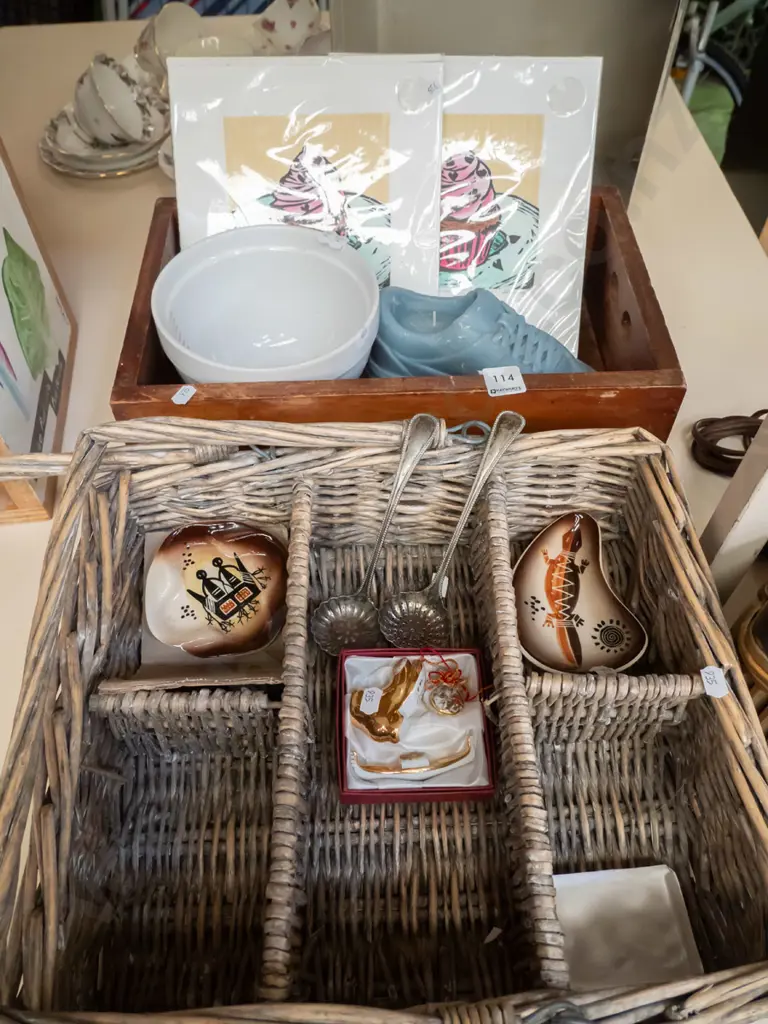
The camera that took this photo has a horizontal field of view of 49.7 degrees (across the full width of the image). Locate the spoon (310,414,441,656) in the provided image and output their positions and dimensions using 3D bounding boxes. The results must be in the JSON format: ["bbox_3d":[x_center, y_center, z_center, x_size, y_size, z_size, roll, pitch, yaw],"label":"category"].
[{"bbox_3d":[0.001,0.014,0.565,0.045,0.026,0.183,19,74,14],"label":"spoon"}]

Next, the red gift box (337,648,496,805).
[{"bbox_3d":[0.019,0.132,0.517,0.090,0.022,0.091,-1,54,0],"label":"red gift box"}]

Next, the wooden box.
[{"bbox_3d":[0.008,-0.149,0.687,0.400,0.102,0.244,-2,54,-1],"label":"wooden box"}]

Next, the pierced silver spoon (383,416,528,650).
[{"bbox_3d":[0.054,0.014,0.565,0.045,0.026,0.189,22,75,16],"label":"pierced silver spoon"}]

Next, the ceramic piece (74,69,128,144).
[{"bbox_3d":[-0.304,-0.429,0.891,0.058,0.098,0.098,-19,51,22],"label":"ceramic piece"}]

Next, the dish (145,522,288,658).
[{"bbox_3d":[-0.113,0.056,0.573,0.098,0.022,0.104,-5,59,-3],"label":"dish"}]

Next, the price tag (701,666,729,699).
[{"bbox_3d":[0.191,0.098,0.478,0.013,0.001,0.019,-2,54,-1],"label":"price tag"}]

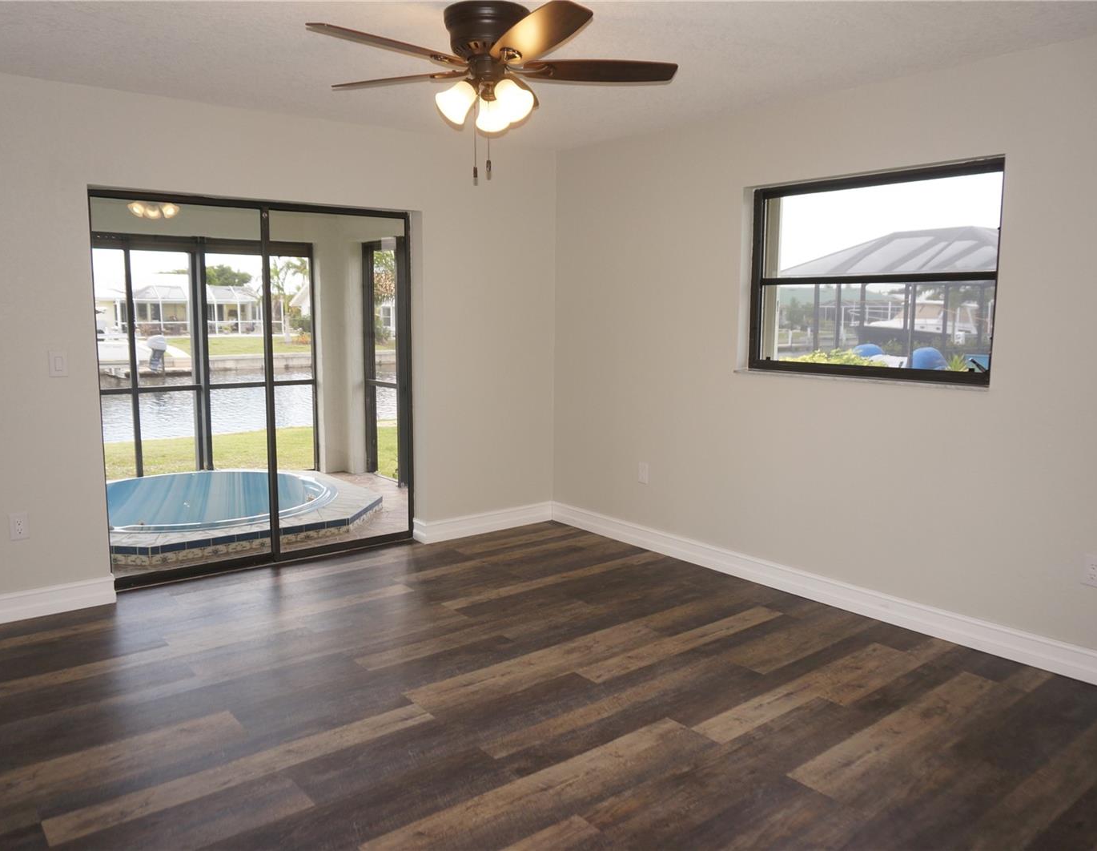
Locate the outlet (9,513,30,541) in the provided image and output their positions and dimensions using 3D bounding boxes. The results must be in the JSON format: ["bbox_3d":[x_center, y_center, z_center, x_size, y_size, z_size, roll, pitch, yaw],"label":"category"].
[{"bbox_3d":[-2.430,0.465,3.922,0.074,0.119,0.011,-6,10,-38],"label":"outlet"}]

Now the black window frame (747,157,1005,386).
[{"bbox_3d":[1.520,-0.698,4.069,0.079,0.954,1.306,-6,10,-38],"label":"black window frame"}]

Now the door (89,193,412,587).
[{"bbox_3d":[-1.559,-0.213,4.772,1.760,2.003,0.099,-6,10,-38],"label":"door"}]

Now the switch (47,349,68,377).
[{"bbox_3d":[-2.267,-0.283,3.951,0.074,0.119,0.011,-6,10,-38],"label":"switch"}]

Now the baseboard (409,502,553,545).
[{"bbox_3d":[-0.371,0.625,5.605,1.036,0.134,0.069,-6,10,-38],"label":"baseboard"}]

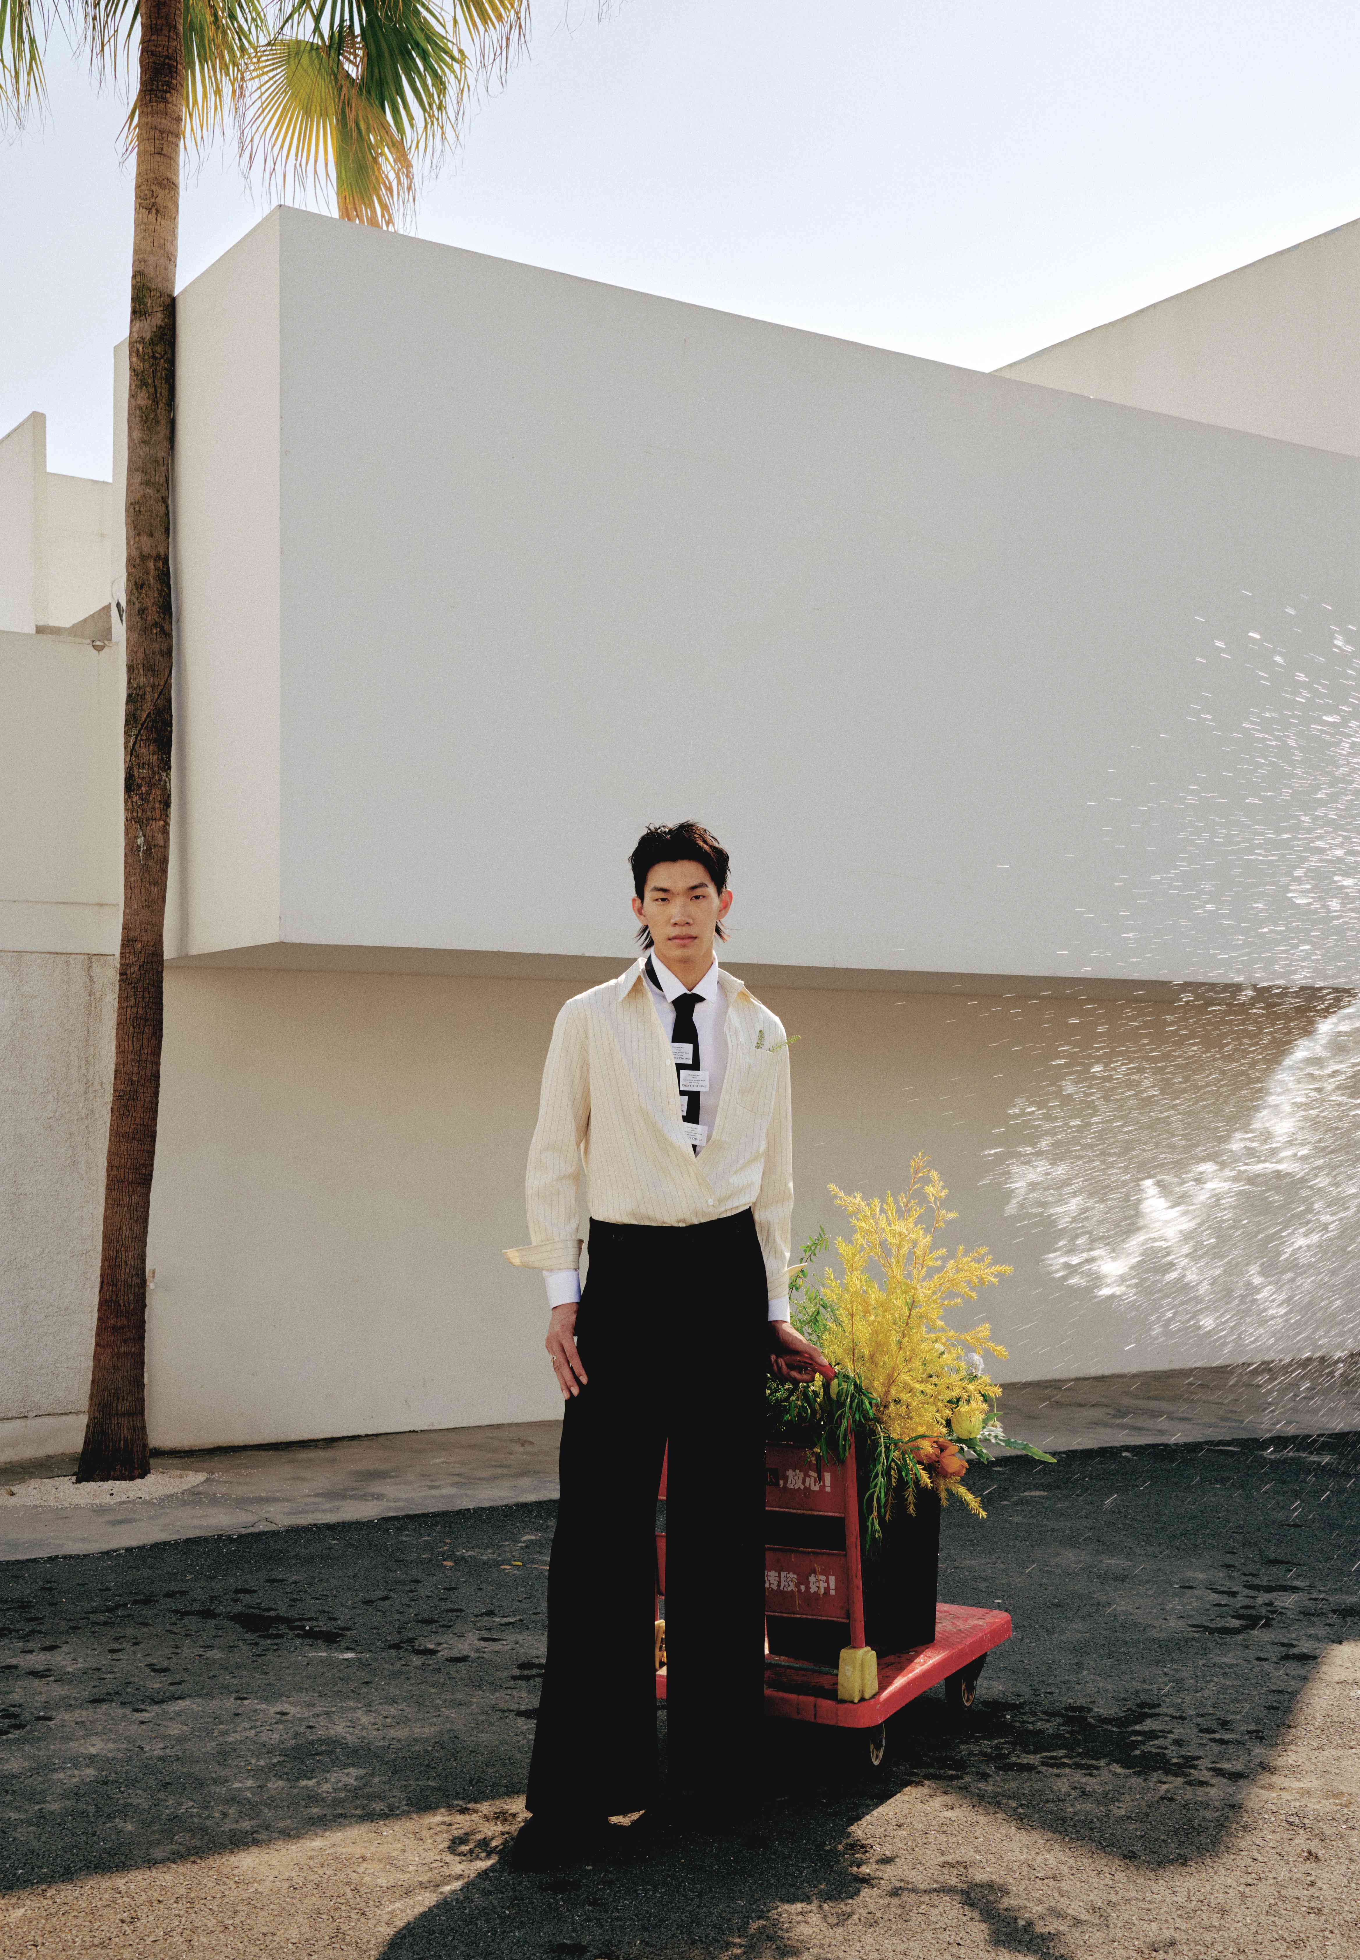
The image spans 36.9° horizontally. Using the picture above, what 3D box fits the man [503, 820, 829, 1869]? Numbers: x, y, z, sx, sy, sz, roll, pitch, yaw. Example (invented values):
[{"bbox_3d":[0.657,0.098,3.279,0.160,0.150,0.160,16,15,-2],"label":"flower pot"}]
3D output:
[{"bbox_3d":[-0.014,0.631,3.787,0.570,1.860,0.400,1,-4,-10],"label":"man"}]

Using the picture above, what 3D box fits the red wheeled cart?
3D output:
[{"bbox_3d":[0.317,1.185,4.353,0.580,0.825,0.790,-2,-4,28],"label":"red wheeled cart"}]

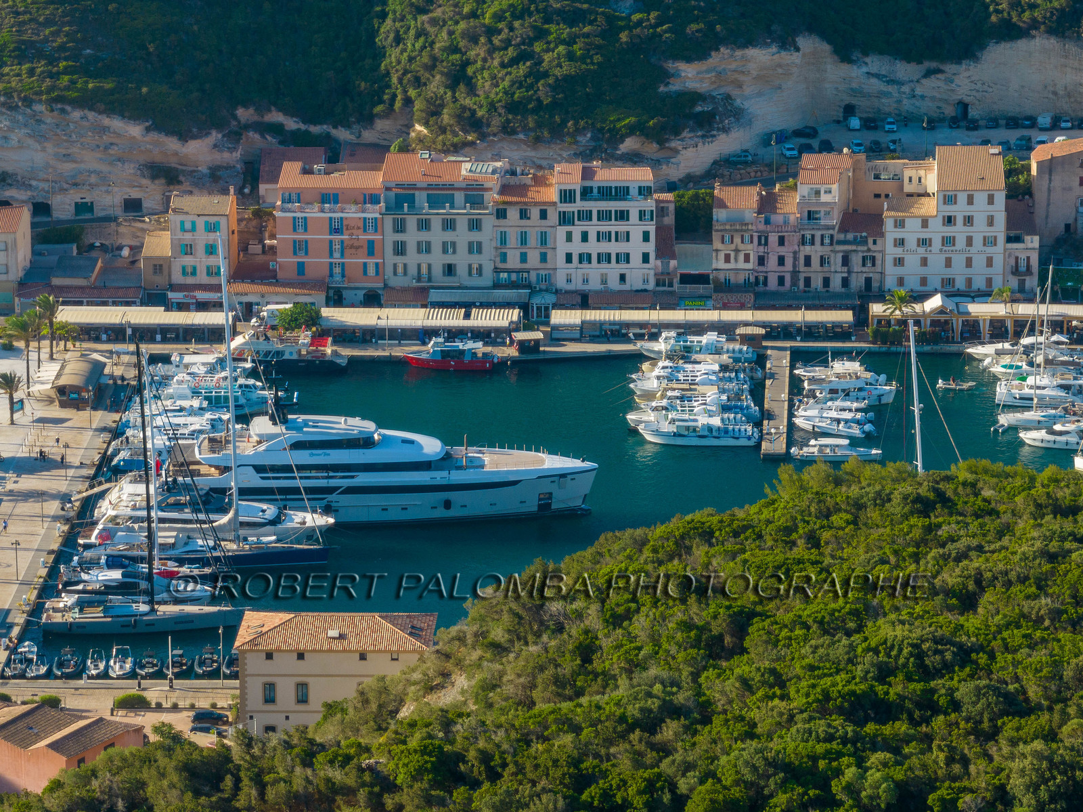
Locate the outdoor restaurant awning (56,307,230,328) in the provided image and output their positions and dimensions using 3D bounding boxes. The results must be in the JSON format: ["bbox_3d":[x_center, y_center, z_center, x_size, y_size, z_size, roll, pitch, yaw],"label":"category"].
[{"bbox_3d":[-54.180,-12.150,688.530,23.800,1.350,5.500,1,18,3],"label":"outdoor restaurant awning"}]

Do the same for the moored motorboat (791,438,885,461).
[{"bbox_3d":[38.650,5.590,657.860,12.000,2.700,3.600,0,17,0],"label":"moored motorboat"}]

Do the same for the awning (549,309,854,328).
[{"bbox_3d":[23.116,-12.793,730.713,43.934,1.376,5.000,0,17,0],"label":"awning"}]

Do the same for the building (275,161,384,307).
[{"bbox_3d":[-29.140,-24.330,703.620,14.970,18.800,11.200,1,18,3],"label":"building"}]

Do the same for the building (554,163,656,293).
[{"bbox_3d":[9.444,-25.747,744.542,14.474,20.800,11.000,0,17,1],"label":"building"}]

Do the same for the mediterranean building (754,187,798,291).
[{"bbox_3d":[33.830,-22.530,721.490,6.400,15.800,9.000,1,17,3],"label":"mediterranean building"}]

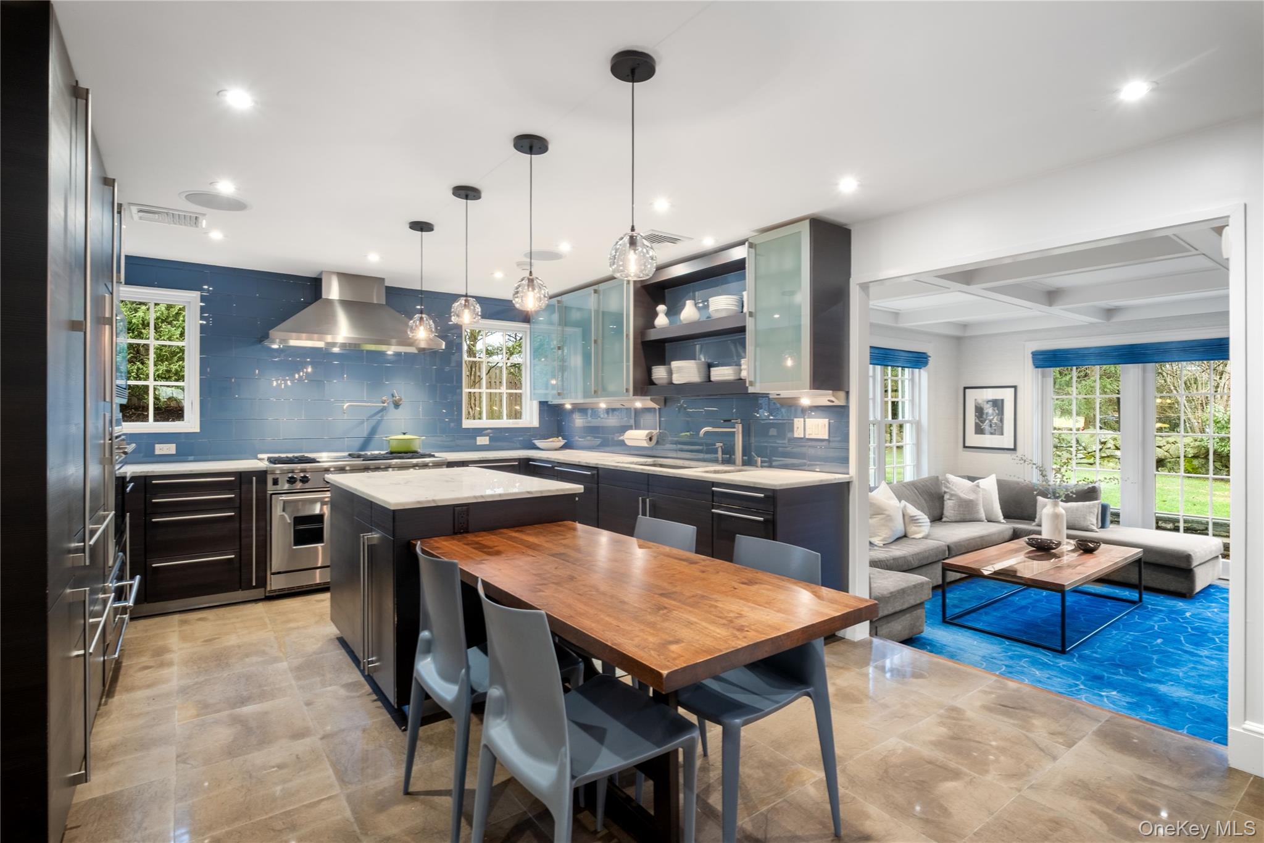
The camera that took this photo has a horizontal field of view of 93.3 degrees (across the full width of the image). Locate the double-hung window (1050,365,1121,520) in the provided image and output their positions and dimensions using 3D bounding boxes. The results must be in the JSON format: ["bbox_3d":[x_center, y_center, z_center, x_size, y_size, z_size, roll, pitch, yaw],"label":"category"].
[{"bbox_3d":[5.033,0.258,6.637,0.121,1.918,0.672,0,0,-37],"label":"double-hung window"}]

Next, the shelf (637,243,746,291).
[{"bbox_3d":[0.508,-1.052,4.133,0.265,0.073,1.100,0,0,-37],"label":"shelf"}]

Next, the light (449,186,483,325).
[{"bbox_3d":[-0.810,-0.796,2.930,0.150,0.670,0.150,0,0,-37],"label":"light"}]

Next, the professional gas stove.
[{"bbox_3d":[-2.132,0.740,4.607,1.250,0.951,0.678,0,0,-37],"label":"professional gas stove"}]

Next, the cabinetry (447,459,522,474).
[{"bbox_3d":[-1.407,0.770,5.234,0.655,0.885,0.630,0,0,-37],"label":"cabinetry"}]

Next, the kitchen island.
[{"bbox_3d":[-0.983,0.770,3.149,0.898,0.914,1.325,0,0,-37],"label":"kitchen island"}]

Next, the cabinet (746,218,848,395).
[{"bbox_3d":[0.950,-0.614,3.408,0.368,0.899,0.435,0,0,-37],"label":"cabinet"}]

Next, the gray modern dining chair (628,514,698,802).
[{"bbox_3d":[-0.046,0.810,2.247,0.506,0.825,0.460,0,0,-37],"label":"gray modern dining chair"}]

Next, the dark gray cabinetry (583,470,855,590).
[{"bbox_3d":[0.483,0.782,3.923,0.620,0.883,1.685,0,0,-37],"label":"dark gray cabinetry"}]

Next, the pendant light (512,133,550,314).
[{"bbox_3d":[-0.408,-0.792,2.409,0.150,0.670,0.150,0,0,0],"label":"pendant light"}]

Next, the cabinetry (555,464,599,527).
[{"bbox_3d":[-0.135,0.768,4.566,0.683,0.885,0.587,0,0,-37],"label":"cabinetry"}]

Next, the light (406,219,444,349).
[{"bbox_3d":[-1.220,-0.800,3.462,0.150,0.670,0.150,0,0,-37],"label":"light"}]

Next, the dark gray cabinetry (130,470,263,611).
[{"bbox_3d":[-2.939,0.773,4.060,0.698,0.896,0.607,0,0,-37],"label":"dark gray cabinetry"}]

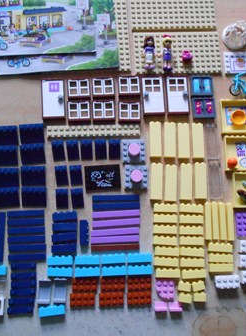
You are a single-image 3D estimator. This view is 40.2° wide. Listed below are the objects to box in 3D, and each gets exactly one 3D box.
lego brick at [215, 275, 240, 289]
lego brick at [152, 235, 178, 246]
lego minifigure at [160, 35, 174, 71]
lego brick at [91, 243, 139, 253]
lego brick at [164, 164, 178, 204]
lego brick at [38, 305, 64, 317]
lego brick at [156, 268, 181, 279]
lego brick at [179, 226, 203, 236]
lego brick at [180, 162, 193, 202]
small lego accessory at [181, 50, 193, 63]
[{"bbox_3d":[0.135,0.147,0.441,0.032,0.011,0.016,1,81,-3],"label":"lego brick"},{"bbox_3d":[0.057,0.098,0.453,0.032,0.008,0.011,2,82,-2],"label":"lego brick"},{"bbox_3d":[0.063,-0.165,0.481,0.022,0.015,0.051,-1,81,-4],"label":"lego minifigure"},{"bbox_3d":[-0.010,0.107,0.449,0.064,0.003,0.008,-1,82,-3],"label":"lego brick"},{"bbox_3d":[0.066,0.021,0.462,0.016,0.008,0.050,3,81,-2],"label":"lego brick"},{"bbox_3d":[-0.089,0.180,0.426,0.032,0.008,0.011,-6,82,-4],"label":"lego brick"},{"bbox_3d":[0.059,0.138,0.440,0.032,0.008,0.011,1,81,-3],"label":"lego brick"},{"bbox_3d":[0.091,0.083,0.452,0.032,0.008,0.011,1,81,-3],"label":"lego brick"},{"bbox_3d":[0.086,0.019,0.461,0.016,0.008,0.050,2,81,-3],"label":"lego brick"},{"bbox_3d":[0.094,-0.160,0.484,0.013,0.011,0.013,1,81,-3],"label":"small lego accessory"}]

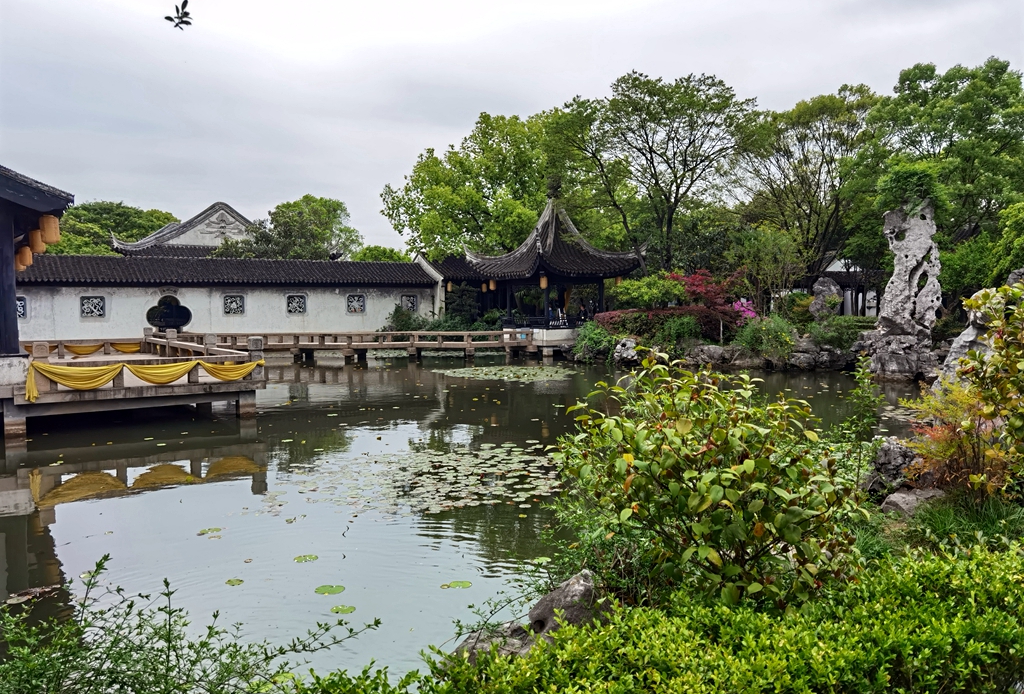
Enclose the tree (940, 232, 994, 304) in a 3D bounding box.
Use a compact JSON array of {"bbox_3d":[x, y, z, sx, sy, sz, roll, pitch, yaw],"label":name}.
[{"bbox_3d":[16.430,-2.415,29.000,2.600,3.550,2.500,1,3,30],"label":"tree"}]

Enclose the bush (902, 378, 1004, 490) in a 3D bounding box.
[{"bbox_3d":[3.980,0.780,7.200,0.920,1.020,0.850,0,4,0],"label":"bush"}]

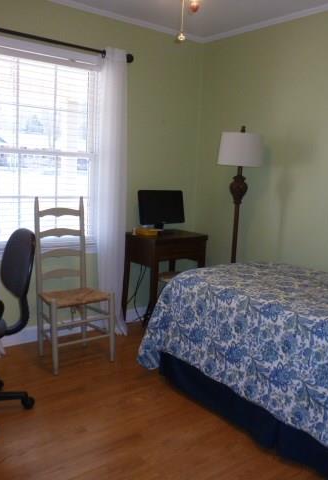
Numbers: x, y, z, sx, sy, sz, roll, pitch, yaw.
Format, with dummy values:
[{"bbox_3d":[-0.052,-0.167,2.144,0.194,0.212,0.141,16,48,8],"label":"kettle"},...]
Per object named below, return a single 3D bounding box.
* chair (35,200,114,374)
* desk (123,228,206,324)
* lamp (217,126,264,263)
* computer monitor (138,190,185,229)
[{"bbox_3d":[-0.615,0.268,2.950,0.440,1.085,0.440,-5,12,-37],"label":"chair"},{"bbox_3d":[0.004,0.330,3.694,0.540,0.760,0.420,-5,13,-38],"label":"desk"},{"bbox_3d":[0.531,-0.013,3.286,0.340,1.620,0.340,-5,13,-38],"label":"lamp"},{"bbox_3d":[-0.017,-0.222,3.606,0.460,0.355,0.180,-5,13,-38],"label":"computer monitor"}]

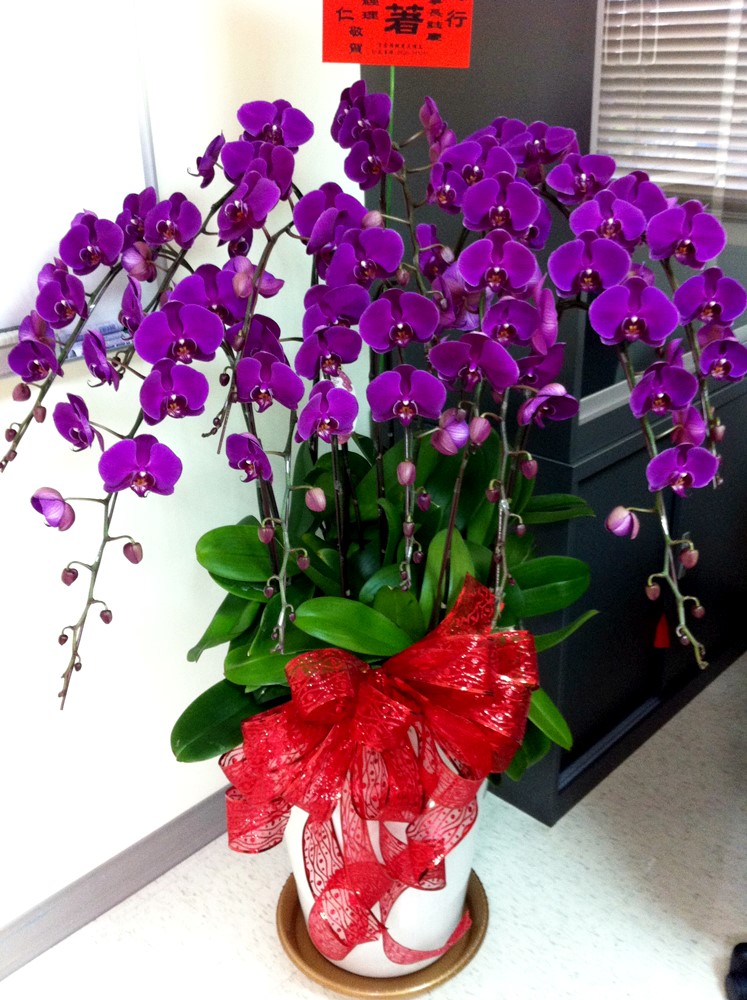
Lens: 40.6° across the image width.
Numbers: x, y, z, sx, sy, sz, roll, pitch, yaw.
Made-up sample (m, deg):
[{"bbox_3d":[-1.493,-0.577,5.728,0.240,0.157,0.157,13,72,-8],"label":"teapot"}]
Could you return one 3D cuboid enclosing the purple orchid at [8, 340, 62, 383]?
[{"bbox_3d":[-0.401,-0.165,1.200,0.074,0.055,0.035,9,27,23],"label":"purple orchid"}]

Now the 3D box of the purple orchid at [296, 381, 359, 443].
[{"bbox_3d":[-0.057,-0.110,1.260,0.076,0.072,0.042,2,24,24],"label":"purple orchid"}]

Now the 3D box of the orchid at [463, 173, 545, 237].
[{"bbox_3d":[0.159,-0.365,1.250,0.097,0.076,0.040,8,21,5],"label":"orchid"}]

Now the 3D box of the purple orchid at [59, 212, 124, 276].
[{"bbox_3d":[-0.360,-0.327,1.290,0.084,0.076,0.040,-1,20,4],"label":"purple orchid"}]

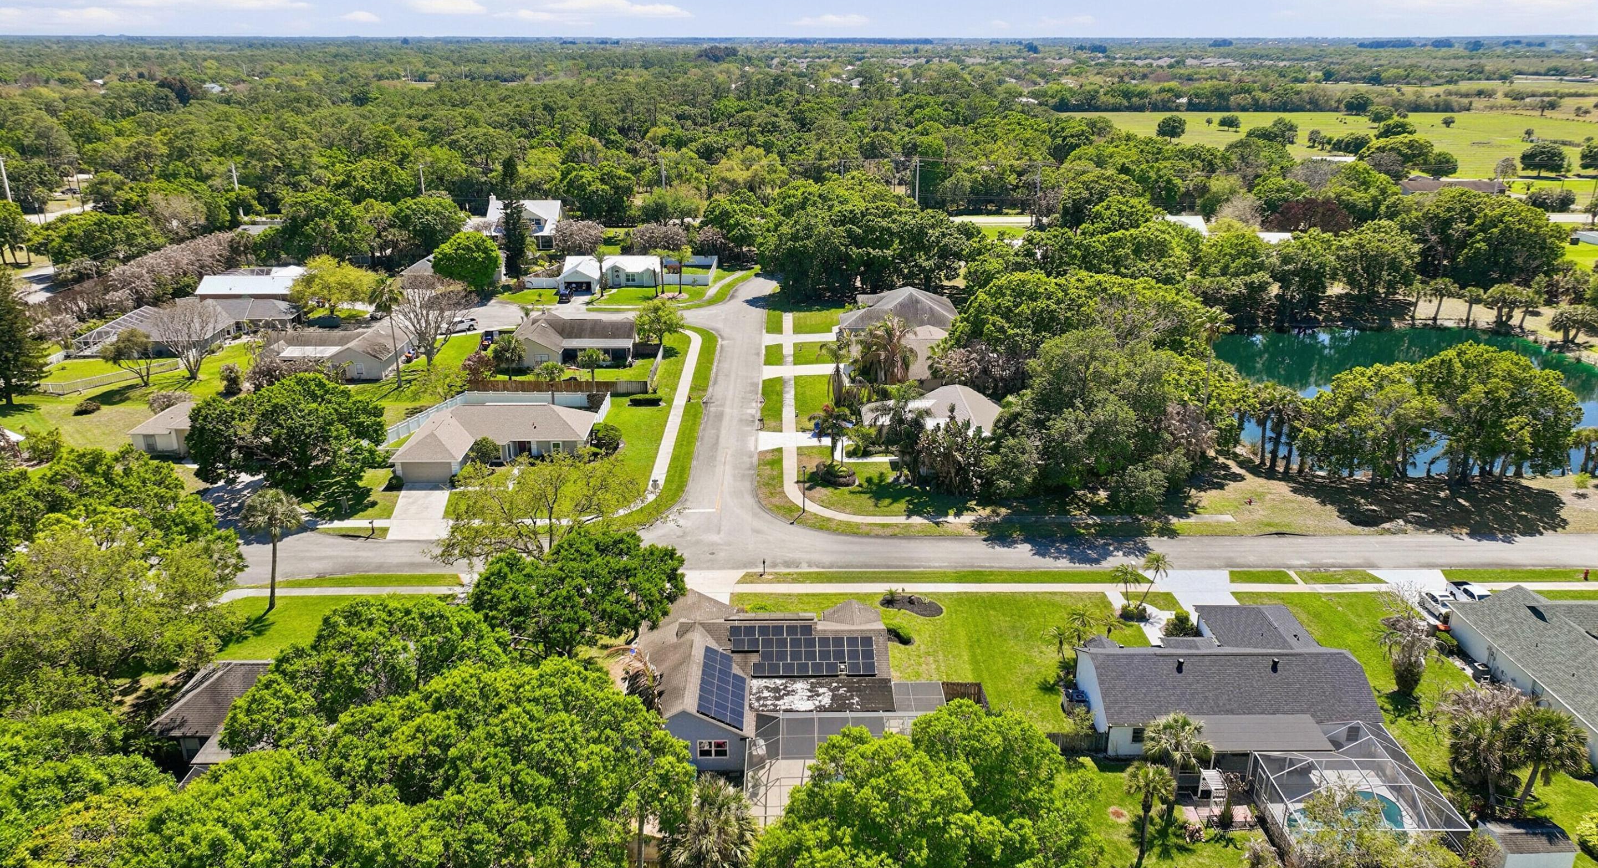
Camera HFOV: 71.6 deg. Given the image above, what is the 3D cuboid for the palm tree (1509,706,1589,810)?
[{"bbox_3d":[41.721,18.513,62.478,4.447,6.167,4.200,0,20,0],"label":"palm tree"}]

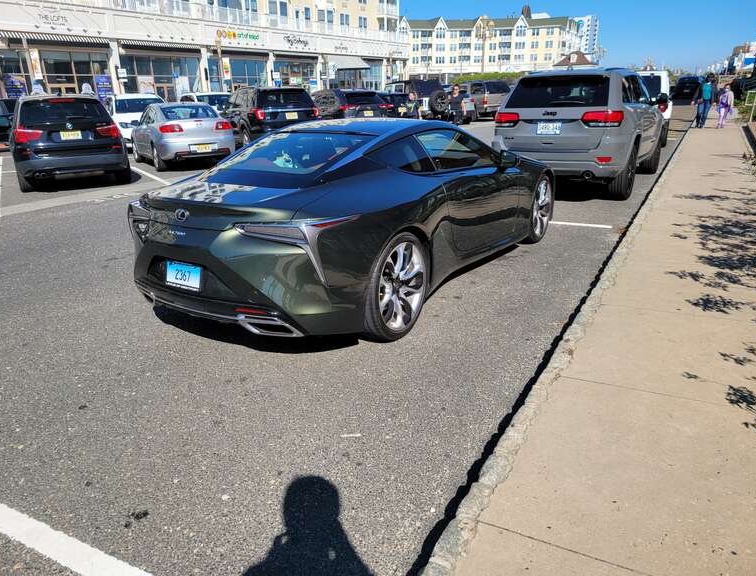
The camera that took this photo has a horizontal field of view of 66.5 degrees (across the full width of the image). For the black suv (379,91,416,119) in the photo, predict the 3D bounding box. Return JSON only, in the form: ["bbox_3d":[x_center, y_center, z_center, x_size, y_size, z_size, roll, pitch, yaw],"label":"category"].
[{"bbox_3d":[-0.379,-6.935,22.928,1.840,1.520,4.650,-12,22,-29],"label":"black suv"}]

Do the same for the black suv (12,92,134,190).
[{"bbox_3d":[-6.422,-3.071,11.761,1.880,1.670,4.650,-12,21,-29],"label":"black suv"}]

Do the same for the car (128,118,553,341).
[{"bbox_3d":[0.155,-0.856,5.280,1.920,1.345,4.760,11,23,32],"label":"car"}]

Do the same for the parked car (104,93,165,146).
[{"bbox_3d":[-7.971,-5.523,19.085,1.870,1.690,4.650,-12,22,-29],"label":"parked car"}]

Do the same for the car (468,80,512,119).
[{"bbox_3d":[4.723,-9.899,30.687,1.970,1.900,5.050,-12,22,-29],"label":"car"}]

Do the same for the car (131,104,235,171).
[{"bbox_3d":[-4.863,-3.806,14.129,1.760,1.465,4.510,-12,21,-28],"label":"car"}]

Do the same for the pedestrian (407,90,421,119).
[{"bbox_3d":[1.059,-5.088,17.243,0.480,1.490,0.320,2,19,9],"label":"pedestrian"}]

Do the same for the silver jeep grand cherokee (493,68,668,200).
[{"bbox_3d":[3.591,-2.692,9.773,1.943,1.760,4.820,11,22,30],"label":"silver jeep grand cherokee"}]

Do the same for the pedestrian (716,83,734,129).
[{"bbox_3d":[11.584,-6.042,19.155,0.500,1.420,0.330,13,24,36],"label":"pedestrian"}]

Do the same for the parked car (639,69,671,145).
[{"bbox_3d":[7.421,-5.103,16.399,1.880,1.850,4.600,9,22,28],"label":"parked car"}]

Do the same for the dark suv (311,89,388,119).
[{"bbox_3d":[-1.447,-5.813,19.318,1.900,1.670,4.680,-13,22,-29],"label":"dark suv"}]

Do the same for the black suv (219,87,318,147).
[{"bbox_3d":[-3.743,-5.212,17.701,2.000,1.780,5.030,-12,21,-29],"label":"black suv"}]

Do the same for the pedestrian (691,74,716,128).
[{"bbox_3d":[10.922,-6.237,19.278,0.600,1.730,0.380,9,22,28],"label":"pedestrian"}]

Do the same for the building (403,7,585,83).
[{"bbox_3d":[28.168,-63.658,157.987,50.000,19.200,22.000,0,19,3],"label":"building"}]

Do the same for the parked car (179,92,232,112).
[{"bbox_3d":[-6.505,-6.449,21.701,1.850,1.690,4.600,-12,22,-29],"label":"parked car"}]

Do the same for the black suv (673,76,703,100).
[{"bbox_3d":[26.315,-17.005,49.012,1.970,1.780,4.850,9,21,26],"label":"black suv"}]

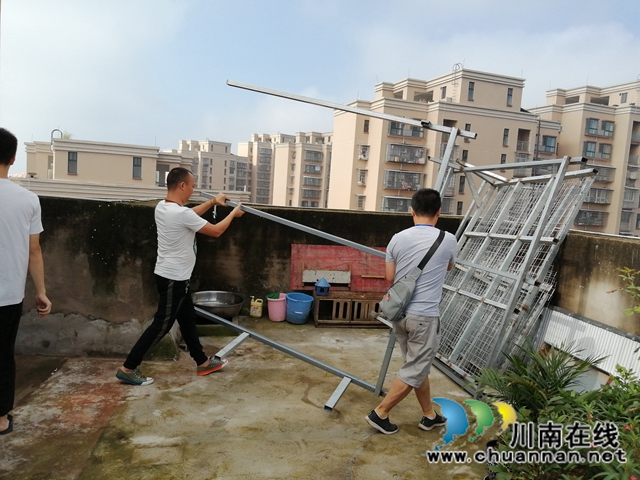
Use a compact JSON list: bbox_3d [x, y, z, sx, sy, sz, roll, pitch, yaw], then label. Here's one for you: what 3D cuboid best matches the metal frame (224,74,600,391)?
[{"bbox_3d":[0.420,-0.050,4.300,2.850,2.300,2.250,2,6,-20],"label":"metal frame"}]

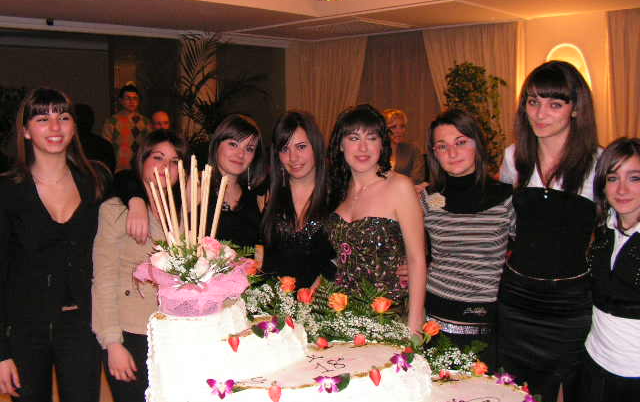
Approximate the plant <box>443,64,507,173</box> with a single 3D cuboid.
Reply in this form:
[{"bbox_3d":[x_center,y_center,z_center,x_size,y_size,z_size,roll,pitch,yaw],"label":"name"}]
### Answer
[{"bbox_3d":[1.377,-0.233,6.027,0.620,2.022,0.600,-1,8,0],"label":"plant"}]

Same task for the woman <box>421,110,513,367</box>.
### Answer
[{"bbox_3d":[0.490,0.494,2.330,0.460,1.613,0.300,1,8,11],"label":"woman"}]

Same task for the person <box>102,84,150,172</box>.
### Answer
[{"bbox_3d":[-1.635,-0.087,5.841,0.500,1.844,0.320,-2,8,-11],"label":"person"}]

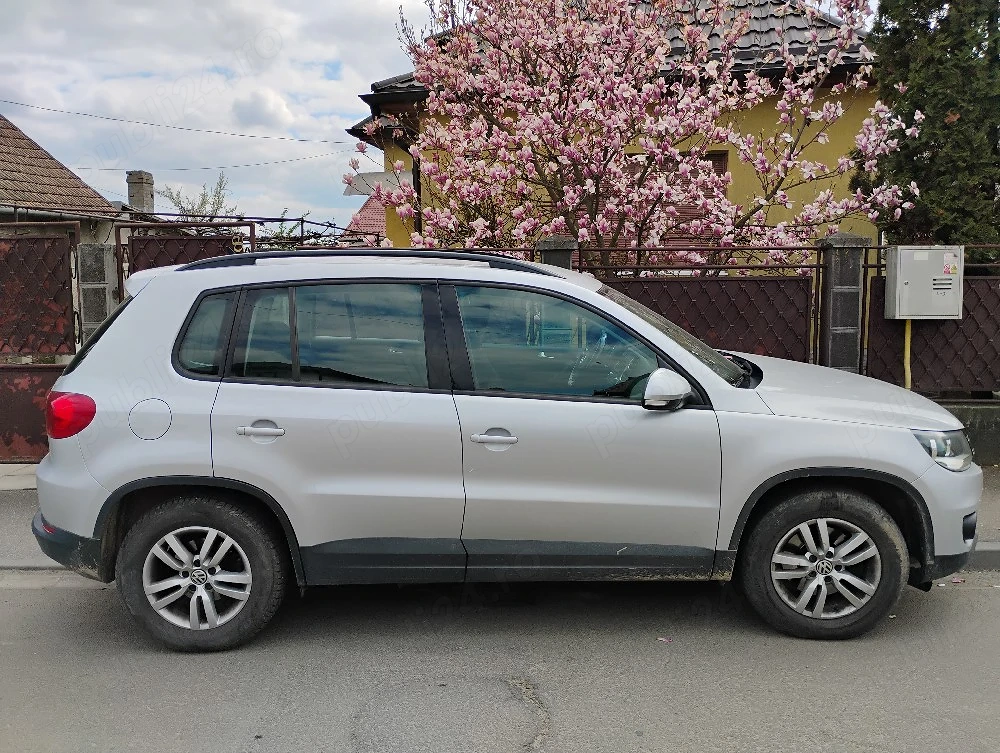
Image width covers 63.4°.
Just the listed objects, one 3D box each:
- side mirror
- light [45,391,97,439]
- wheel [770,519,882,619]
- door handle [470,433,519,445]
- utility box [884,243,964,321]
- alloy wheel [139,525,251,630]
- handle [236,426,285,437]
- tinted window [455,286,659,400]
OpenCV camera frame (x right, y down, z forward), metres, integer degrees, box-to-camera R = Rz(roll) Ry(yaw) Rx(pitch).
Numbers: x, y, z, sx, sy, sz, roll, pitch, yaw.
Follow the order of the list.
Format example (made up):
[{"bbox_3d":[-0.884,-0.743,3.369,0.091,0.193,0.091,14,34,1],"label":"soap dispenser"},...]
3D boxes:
[{"bbox_3d":[0.665,0.045,3.259,0.200,0.170,0.220,0,5,-2],"label":"side mirror"},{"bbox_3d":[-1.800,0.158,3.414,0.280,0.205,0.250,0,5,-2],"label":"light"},{"bbox_3d":[1.360,0.797,3.464,0.442,0.442,0.180,0,6,3],"label":"wheel"},{"bbox_3d":[-0.022,0.253,3.286,0.190,0.035,0.045,3,6,-1],"label":"door handle"},{"bbox_3d":[3.279,-0.721,6.265,0.500,0.550,0.200,0,6,1],"label":"utility box"},{"bbox_3d":[-1.243,0.823,3.411,0.442,0.442,0.180,-1,6,-1],"label":"alloy wheel"},{"bbox_3d":[-0.957,0.219,3.262,0.190,0.035,0.045,2,6,-1],"label":"handle"},{"bbox_3d":[0.238,-0.146,3.409,0.860,0.500,0.060,0,-17,-2],"label":"tinted window"}]

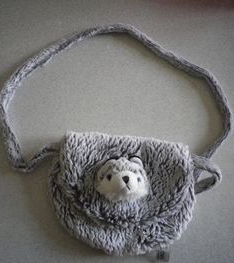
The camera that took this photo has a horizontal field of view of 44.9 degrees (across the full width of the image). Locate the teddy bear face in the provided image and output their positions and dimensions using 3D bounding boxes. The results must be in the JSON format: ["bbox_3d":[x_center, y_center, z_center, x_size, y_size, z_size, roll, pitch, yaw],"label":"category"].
[{"bbox_3d":[0.008,0.071,0.425,0.078,0.052,0.068,4,74,-8],"label":"teddy bear face"}]

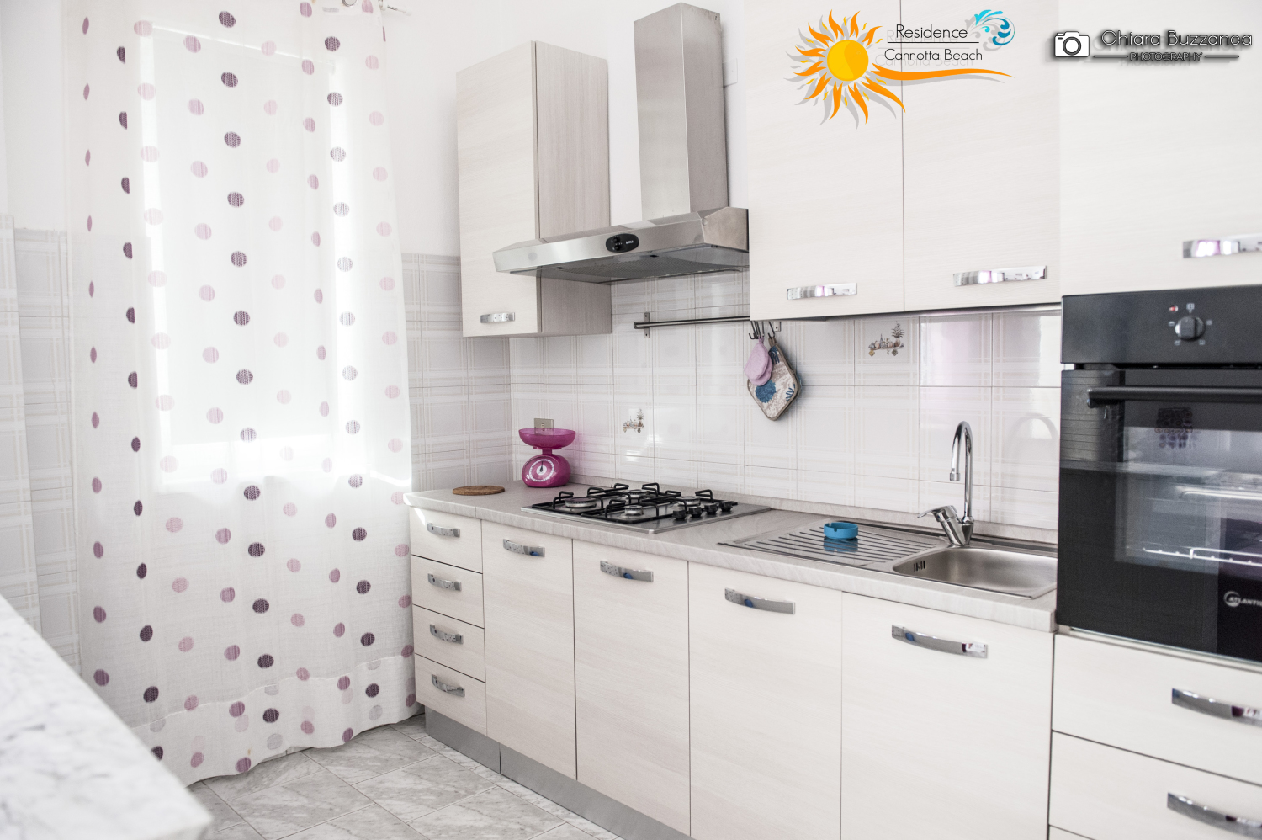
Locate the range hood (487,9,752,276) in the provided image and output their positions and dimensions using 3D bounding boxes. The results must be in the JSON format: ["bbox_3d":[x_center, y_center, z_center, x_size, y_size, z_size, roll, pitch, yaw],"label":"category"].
[{"bbox_3d":[0.051,-0.859,2.551,0.867,0.793,0.531,3,5,44],"label":"range hood"}]

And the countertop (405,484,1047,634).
[{"bbox_3d":[0.162,0.313,2.510,2.224,0.039,0.572,3,5,44],"label":"countertop"}]

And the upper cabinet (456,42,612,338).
[{"bbox_3d":[-0.353,-0.791,3.071,0.432,0.963,0.351,3,5,44],"label":"upper cabinet"}]

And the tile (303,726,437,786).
[{"bbox_3d":[-0.925,1.211,3.020,0.335,0.013,0.322,3,5,44],"label":"tile"}]

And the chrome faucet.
[{"bbox_3d":[0.803,0.162,2.141,0.169,0.305,0.072,-4,5,-40],"label":"chrome faucet"}]

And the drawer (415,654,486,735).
[{"bbox_3d":[-0.485,0.952,3.136,0.433,0.182,0.468,3,5,44],"label":"drawer"}]

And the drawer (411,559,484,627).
[{"bbox_3d":[-0.504,0.591,3.130,0.437,0.187,0.471,3,5,44],"label":"drawer"}]

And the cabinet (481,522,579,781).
[{"bbox_3d":[-0.140,0.689,2.845,0.450,0.736,0.553,3,5,44],"label":"cabinet"}]

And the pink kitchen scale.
[{"bbox_3d":[-0.329,0.144,3.363,0.205,0.220,0.195,2,5,41],"label":"pink kitchen scale"}]

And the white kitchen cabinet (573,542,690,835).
[{"bbox_3d":[0.180,0.714,2.561,0.443,0.738,0.584,3,5,44],"label":"white kitchen cabinet"}]

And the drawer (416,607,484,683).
[{"bbox_3d":[-0.488,0.768,3.124,0.433,0.183,0.468,3,5,44],"label":"drawer"}]

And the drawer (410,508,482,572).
[{"bbox_3d":[-0.490,0.398,3.087,0.433,0.180,0.475,3,5,44],"label":"drawer"}]

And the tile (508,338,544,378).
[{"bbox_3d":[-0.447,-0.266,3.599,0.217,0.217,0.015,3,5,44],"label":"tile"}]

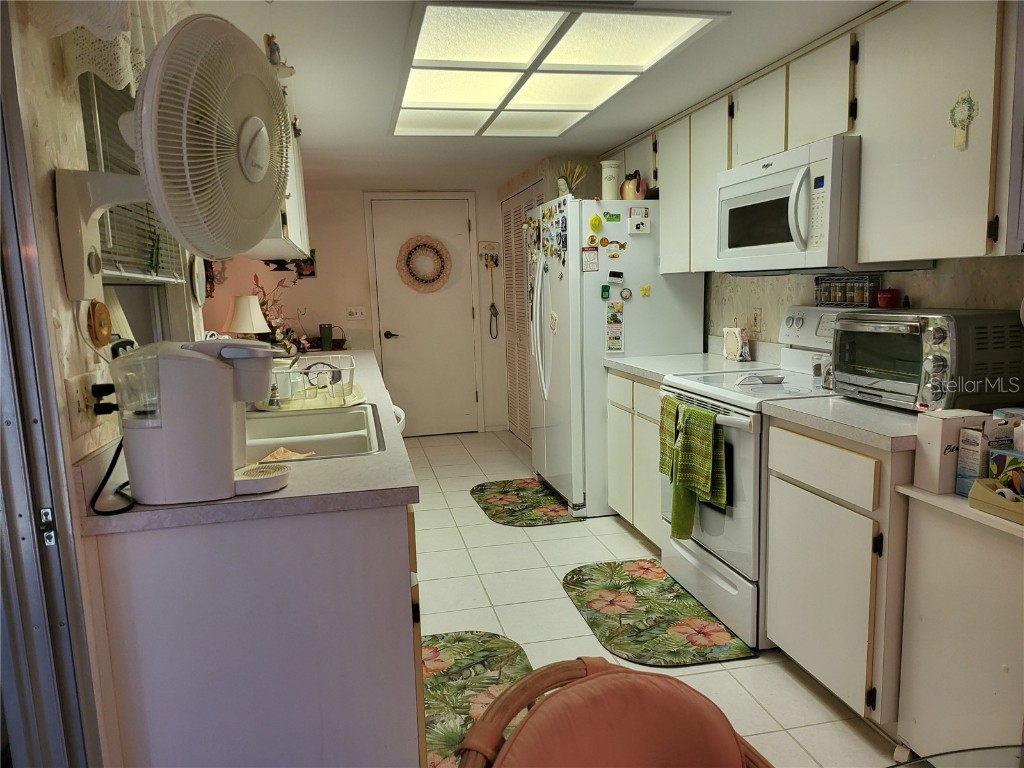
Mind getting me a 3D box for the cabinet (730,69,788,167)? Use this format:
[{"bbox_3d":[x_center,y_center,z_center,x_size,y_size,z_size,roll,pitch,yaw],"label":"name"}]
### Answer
[{"bbox_3d":[1.117,-1.043,2.830,0.310,0.330,0.375,-3,8,-12],"label":"cabinet"}]

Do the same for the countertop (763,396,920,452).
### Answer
[{"bbox_3d":[1.171,0.097,2.071,0.630,0.039,0.580,-3,8,-12],"label":"countertop"}]

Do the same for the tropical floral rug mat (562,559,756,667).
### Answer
[{"bbox_3d":[0.510,0.875,2.794,0.485,0.010,0.885,-3,8,-12],"label":"tropical floral rug mat"}]

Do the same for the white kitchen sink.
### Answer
[{"bbox_3d":[-0.622,0.214,2.009,0.507,0.183,0.795,-3,8,-12],"label":"white kitchen sink"}]

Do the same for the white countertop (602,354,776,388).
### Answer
[{"bbox_3d":[0.868,-0.084,3.472,0.630,0.040,0.770,-3,8,-12],"label":"white countertop"}]

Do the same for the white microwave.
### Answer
[{"bbox_3d":[1.119,-0.631,2.678,0.430,0.428,0.754,-3,8,-12],"label":"white microwave"}]

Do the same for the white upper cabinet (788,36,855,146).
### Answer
[{"bbox_3d":[1.197,-0.996,2.474,0.310,0.330,0.360,-3,8,-12],"label":"white upper cabinet"}]

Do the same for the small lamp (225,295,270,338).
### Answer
[{"bbox_3d":[-1.893,-0.427,5.095,0.290,0.400,0.290,-3,8,-12],"label":"small lamp"}]

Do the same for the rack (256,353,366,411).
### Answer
[{"bbox_3d":[-0.769,-0.015,2.719,0.390,0.134,0.540,-3,8,-12],"label":"rack"}]

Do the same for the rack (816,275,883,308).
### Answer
[{"bbox_3d":[1.296,-0.353,2.718,0.060,0.118,0.295,-3,8,-12],"label":"rack"}]

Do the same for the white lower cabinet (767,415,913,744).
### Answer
[{"bbox_3d":[1.187,0.548,2.167,0.610,0.868,0.555,-3,8,-12],"label":"white lower cabinet"}]

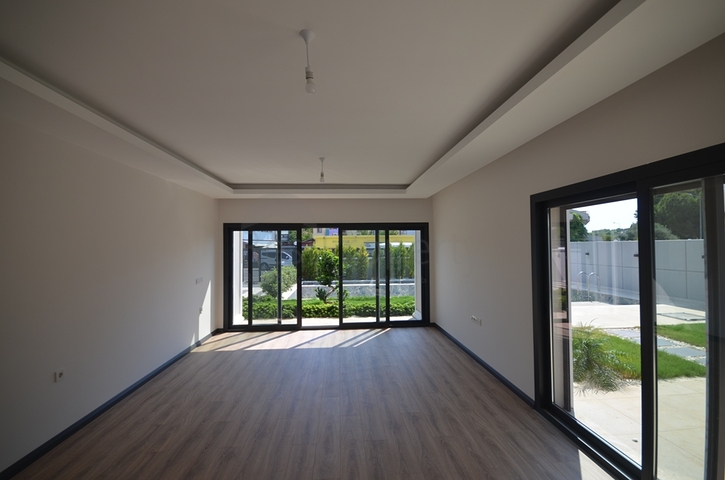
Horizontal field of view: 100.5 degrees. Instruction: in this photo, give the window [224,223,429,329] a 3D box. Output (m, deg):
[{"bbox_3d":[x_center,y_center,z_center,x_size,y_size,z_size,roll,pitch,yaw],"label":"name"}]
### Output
[{"bbox_3d":[-0.665,0.727,6.111,4.072,2.120,0.160,-1,-2,-4],"label":"window"}]

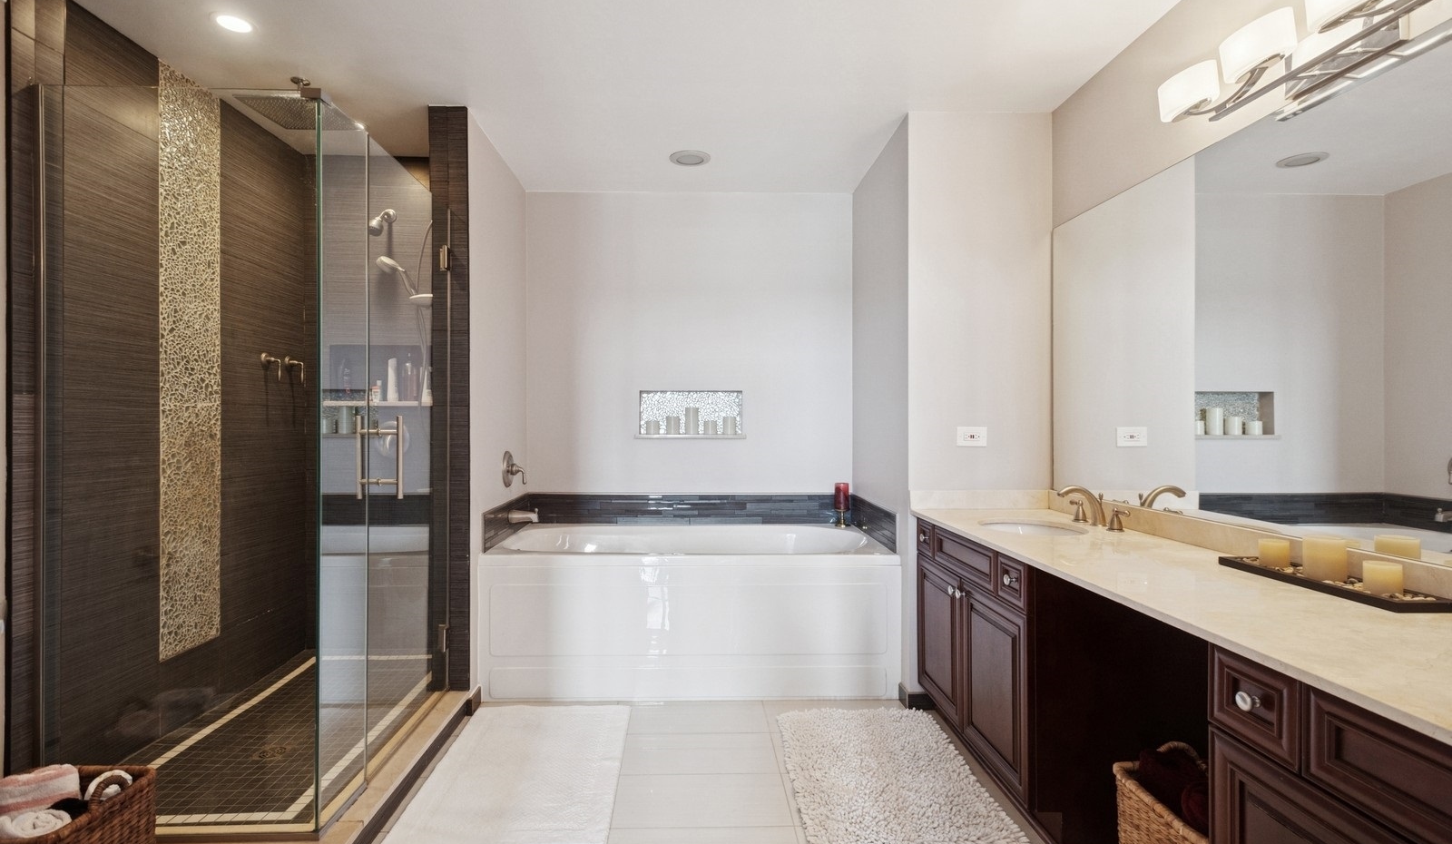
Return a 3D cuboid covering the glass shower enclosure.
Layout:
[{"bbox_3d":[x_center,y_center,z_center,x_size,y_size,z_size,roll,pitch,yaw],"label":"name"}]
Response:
[{"bbox_3d":[-1.485,0.110,2.335,0.730,2.000,1.000,0,0,-2],"label":"glass shower enclosure"}]

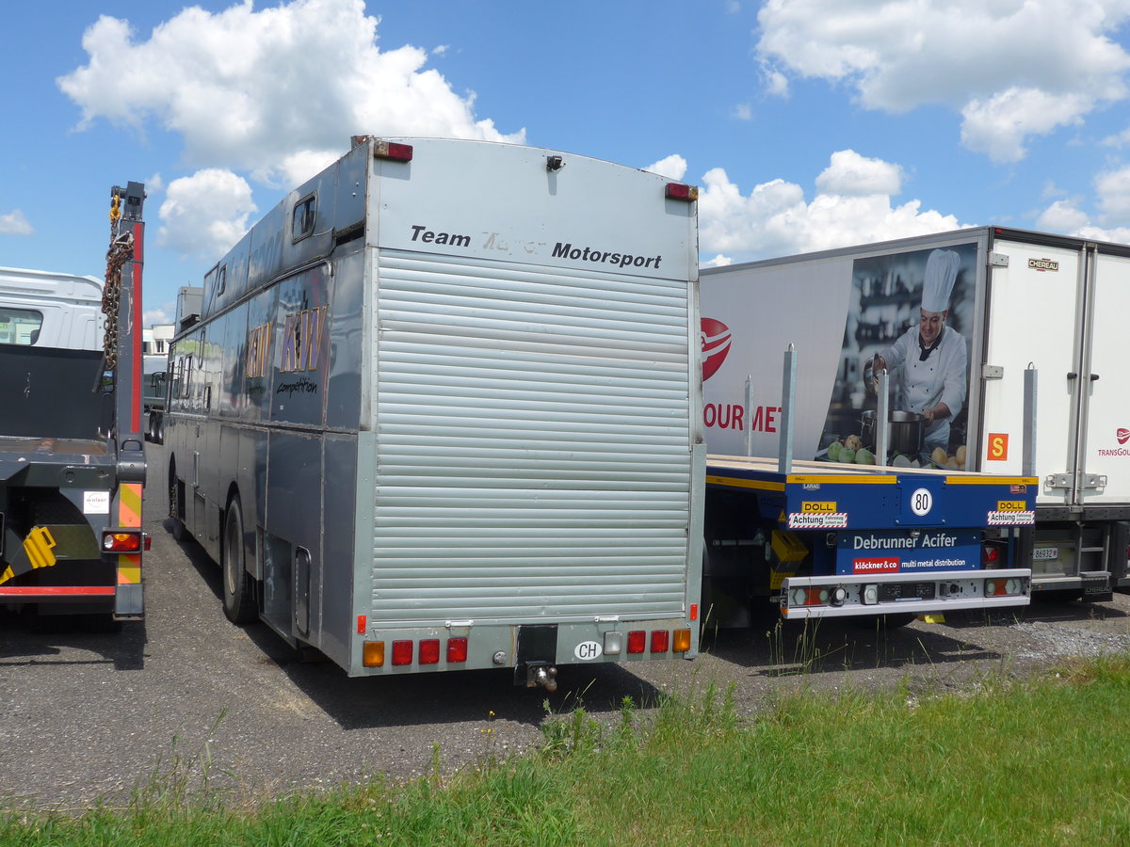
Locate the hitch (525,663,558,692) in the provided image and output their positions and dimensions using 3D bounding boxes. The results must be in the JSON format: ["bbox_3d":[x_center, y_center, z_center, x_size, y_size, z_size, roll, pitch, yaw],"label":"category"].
[{"bbox_3d":[-0.127,1.499,6.557,0.155,0.150,0.220,3,0,-24],"label":"hitch"}]

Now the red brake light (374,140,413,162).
[{"bbox_3d":[-0.968,-1.535,6.277,0.205,0.086,0.065,2,0,-25],"label":"red brake light"}]

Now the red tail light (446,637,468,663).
[{"bbox_3d":[-0.628,1.327,6.486,0.107,0.128,0.045,2,0,-25],"label":"red tail light"}]

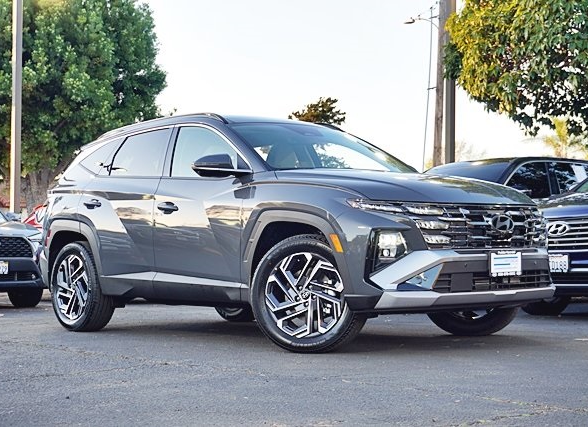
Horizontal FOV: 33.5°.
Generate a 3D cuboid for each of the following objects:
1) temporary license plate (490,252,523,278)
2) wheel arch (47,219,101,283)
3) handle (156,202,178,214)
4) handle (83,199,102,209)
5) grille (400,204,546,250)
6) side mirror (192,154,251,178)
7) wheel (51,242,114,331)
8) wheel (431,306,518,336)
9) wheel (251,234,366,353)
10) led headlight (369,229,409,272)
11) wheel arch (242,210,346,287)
[{"bbox_3d":[1.297,0.307,5.978,0.315,0.160,0.025,2,-3,-42],"label":"temporary license plate"},{"bbox_3d":[-1.780,0.308,8.077,0.140,0.530,0.900,1,-3,-42],"label":"wheel arch"},{"bbox_3d":[-0.912,-0.036,7.069,0.060,0.080,0.240,1,-3,-42],"label":"handle"},{"bbox_3d":[-1.610,-0.075,7.878,0.060,0.060,0.250,2,-3,-42],"label":"handle"},{"bbox_3d":[1.206,0.086,6.086,1.380,0.280,0.240,2,-3,-42],"label":"grille"},{"bbox_3d":[-0.485,-0.311,6.572,0.280,0.165,0.230,1,-3,-42],"label":"side mirror"},{"bbox_3d":[-1.761,0.611,8.143,0.240,0.730,0.740,2,-3,-42],"label":"wheel"},{"bbox_3d":[1.298,0.531,7.192,0.730,0.730,0.235,-2,-3,22],"label":"wheel"},{"bbox_3d":[0.102,0.500,6.095,0.740,0.730,0.240,-2,-3,24],"label":"wheel"},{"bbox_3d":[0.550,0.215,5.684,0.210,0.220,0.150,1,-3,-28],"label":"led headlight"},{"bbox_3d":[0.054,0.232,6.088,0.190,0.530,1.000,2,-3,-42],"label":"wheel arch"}]

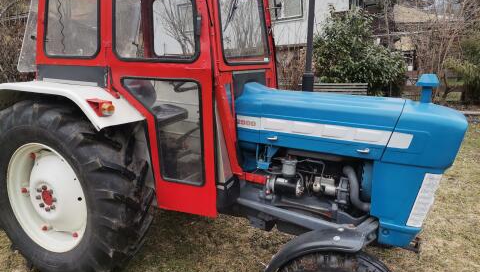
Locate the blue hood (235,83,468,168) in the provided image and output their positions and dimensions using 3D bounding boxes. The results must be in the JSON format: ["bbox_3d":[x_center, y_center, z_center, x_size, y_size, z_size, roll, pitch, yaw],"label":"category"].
[{"bbox_3d":[0.657,-0.113,2.278,1.330,0.380,0.560,7,14,24],"label":"blue hood"}]

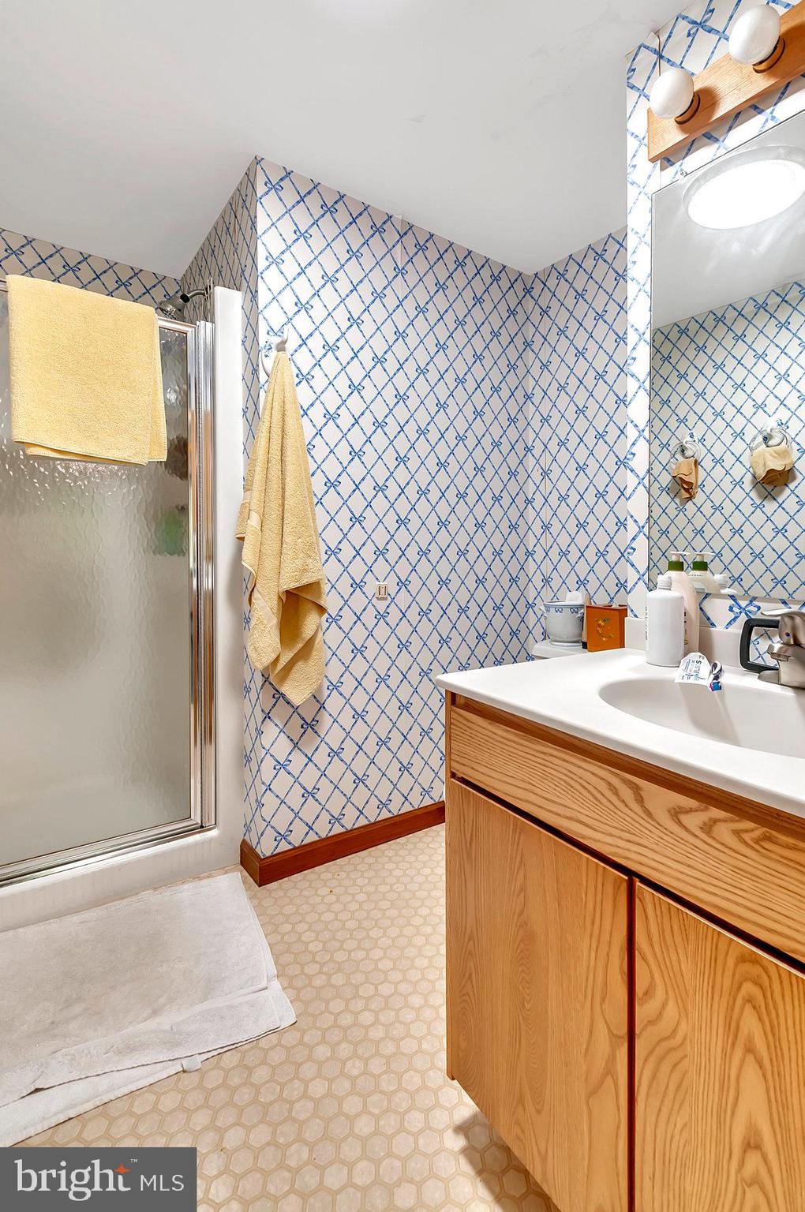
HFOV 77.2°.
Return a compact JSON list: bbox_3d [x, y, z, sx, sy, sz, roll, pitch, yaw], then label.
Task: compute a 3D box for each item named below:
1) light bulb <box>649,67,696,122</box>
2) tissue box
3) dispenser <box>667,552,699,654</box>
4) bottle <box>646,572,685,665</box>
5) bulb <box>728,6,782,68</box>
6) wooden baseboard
[{"bbox_3d":[0.542,-1.022,1.010,0.092,0.080,0.080,-2,4,-35],"label":"light bulb"},{"bbox_3d":[0.741,0.084,1.775,0.130,0.158,0.128,-2,4,-35],"label":"tissue box"},{"bbox_3d":[0.581,-0.004,1.070,0.062,0.214,0.085,-2,4,-35],"label":"dispenser"},{"bbox_3d":[0.534,0.030,1.025,0.067,0.183,0.067,-1,3,-17],"label":"bottle"},{"bbox_3d":[0.625,-1.007,0.892,0.092,0.080,0.080,-2,4,-35],"label":"bulb"},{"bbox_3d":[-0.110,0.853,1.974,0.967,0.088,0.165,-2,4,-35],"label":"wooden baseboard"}]

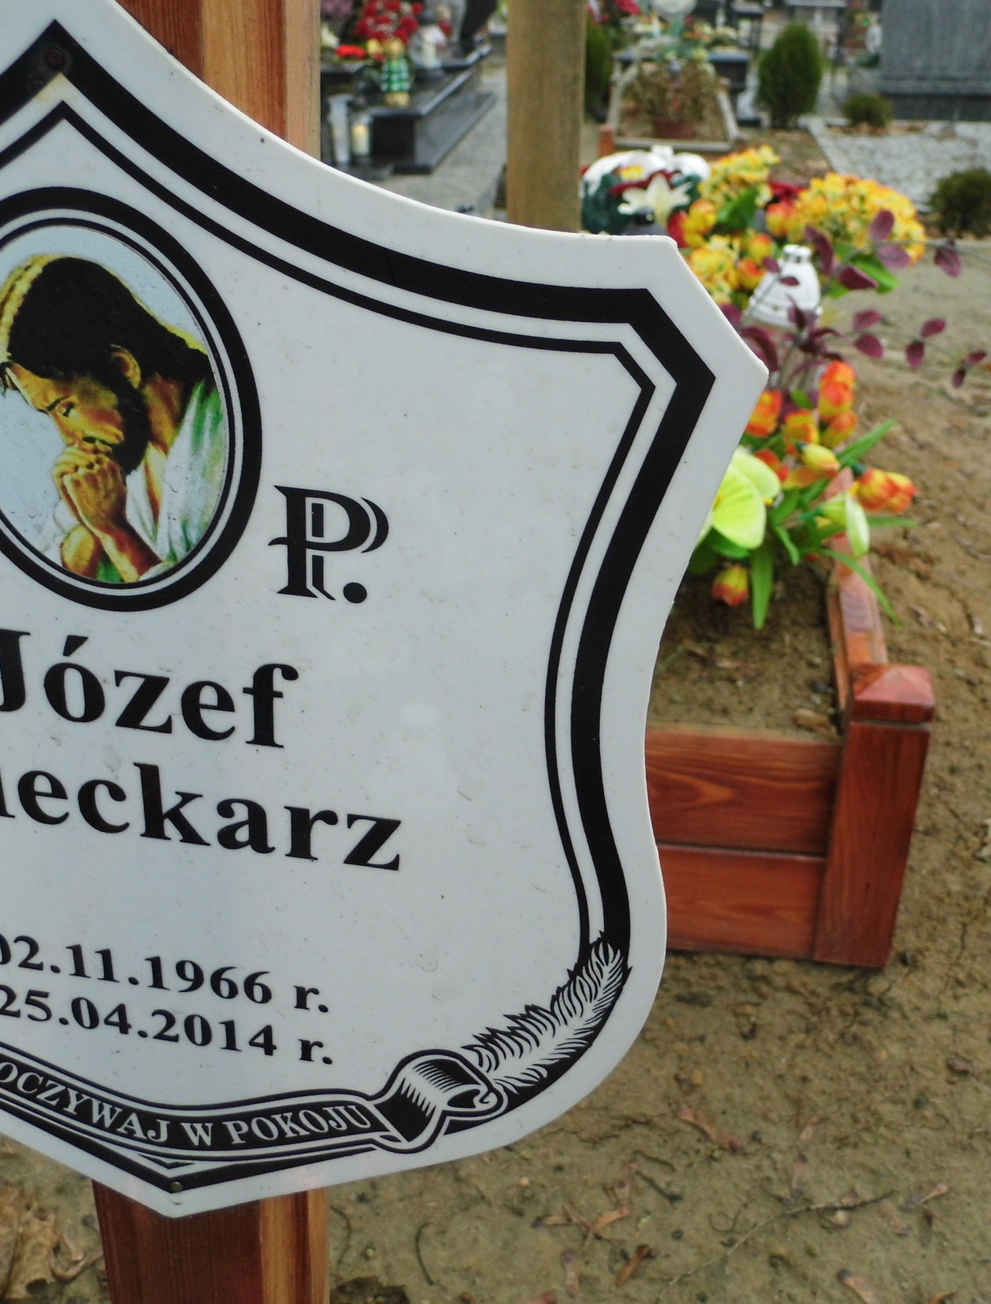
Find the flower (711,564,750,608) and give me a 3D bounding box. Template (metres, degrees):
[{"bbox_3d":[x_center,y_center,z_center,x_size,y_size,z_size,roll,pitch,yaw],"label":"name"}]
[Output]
[{"bbox_3d":[0.258,-0.073,1.380,0.043,0.048,0.047,3,30,6],"label":"flower"}]

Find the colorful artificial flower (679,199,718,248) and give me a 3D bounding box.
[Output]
[{"bbox_3d":[0.298,-0.627,1.840,0.060,0.071,0.055,6,30,11],"label":"colorful artificial flower"}]

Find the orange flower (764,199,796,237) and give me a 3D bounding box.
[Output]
[{"bbox_3d":[0.422,-0.643,1.860,0.046,0.055,0.047,0,29,0],"label":"orange flower"}]

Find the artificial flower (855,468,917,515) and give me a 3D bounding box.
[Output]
[{"bbox_3d":[0.451,-0.185,1.450,0.070,0.053,0.052,12,32,20],"label":"artificial flower"}]

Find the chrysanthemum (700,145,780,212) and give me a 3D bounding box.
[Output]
[{"bbox_3d":[0.367,-0.716,1.900,0.127,0.100,0.100,3,30,6],"label":"chrysanthemum"}]

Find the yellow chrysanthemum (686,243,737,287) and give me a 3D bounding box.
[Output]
[{"bbox_3d":[0.305,-0.554,1.800,0.086,0.064,0.070,6,30,11],"label":"yellow chrysanthemum"}]

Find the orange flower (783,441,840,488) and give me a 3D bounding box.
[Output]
[{"bbox_3d":[0.360,-0.213,1.430,0.065,0.052,0.055,-16,33,-26],"label":"orange flower"}]

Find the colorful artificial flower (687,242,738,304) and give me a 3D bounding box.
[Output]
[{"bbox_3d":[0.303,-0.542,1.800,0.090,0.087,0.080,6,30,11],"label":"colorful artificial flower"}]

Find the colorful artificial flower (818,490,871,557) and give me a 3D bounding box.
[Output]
[{"bbox_3d":[0.391,-0.143,1.410,0.060,0.070,0.055,10,31,17],"label":"colorful artificial flower"}]

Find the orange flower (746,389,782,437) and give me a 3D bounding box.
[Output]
[{"bbox_3d":[0.318,-0.285,1.500,0.050,0.057,0.050,3,30,6],"label":"orange flower"}]

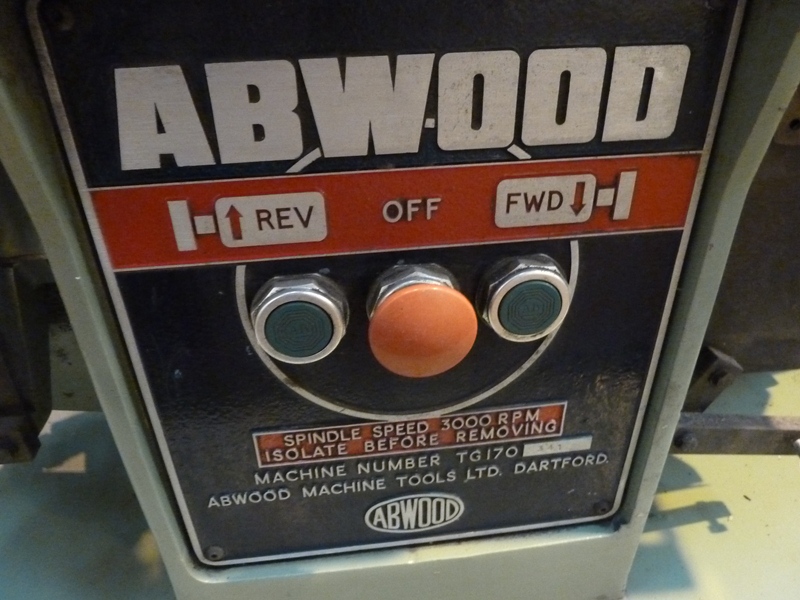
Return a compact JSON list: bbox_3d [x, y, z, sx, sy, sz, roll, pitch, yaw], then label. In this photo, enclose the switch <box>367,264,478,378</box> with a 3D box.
[{"bbox_3d":[0.008,0.009,0.219,0.041,0.041,0.027,-5,30,-6],"label":"switch"}]

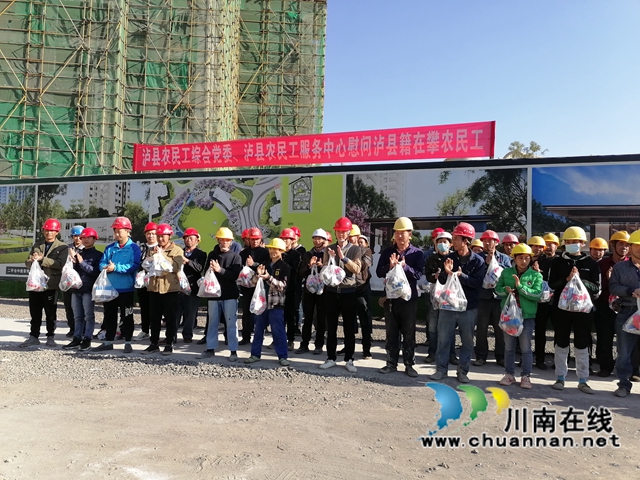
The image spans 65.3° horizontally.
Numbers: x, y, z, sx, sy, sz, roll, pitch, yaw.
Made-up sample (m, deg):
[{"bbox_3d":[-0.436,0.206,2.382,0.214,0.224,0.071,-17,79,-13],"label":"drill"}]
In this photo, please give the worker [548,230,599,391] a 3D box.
[{"bbox_3d":[2.716,0.742,5.304,0.540,1.760,0.460,1,-1,21],"label":"worker"}]

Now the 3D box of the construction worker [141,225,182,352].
[{"bbox_3d":[-2.051,0.645,6.500,0.500,1.710,0.440,1,-2,14],"label":"construction worker"}]

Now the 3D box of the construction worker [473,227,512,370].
[{"bbox_3d":[2.130,0.727,6.200,0.520,1.674,0.440,1,-2,23],"label":"construction worker"}]

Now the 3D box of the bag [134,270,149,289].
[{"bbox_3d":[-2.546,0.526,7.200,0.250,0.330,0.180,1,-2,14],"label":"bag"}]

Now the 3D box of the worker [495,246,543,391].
[{"bbox_3d":[2.115,0.809,5.280,0.480,1.510,0.440,1,-2,25],"label":"worker"}]

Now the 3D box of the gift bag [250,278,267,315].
[{"bbox_3d":[-0.733,0.673,5.950,0.200,0.431,0.190,0,-2,18],"label":"gift bag"}]

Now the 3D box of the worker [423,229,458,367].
[{"bbox_3d":[1.609,0.761,6.573,0.520,1.730,0.440,1,-1,18],"label":"worker"}]

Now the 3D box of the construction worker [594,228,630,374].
[{"bbox_3d":[3.510,0.756,5.970,0.540,1.728,0.460,0,-2,27],"label":"construction worker"}]

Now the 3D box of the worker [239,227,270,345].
[{"bbox_3d":[-0.951,0.661,7.250,0.500,1.691,0.420,1,-2,18],"label":"worker"}]

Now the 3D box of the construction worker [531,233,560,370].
[{"bbox_3d":[2.826,0.767,6.200,0.520,1.695,0.460,0,-2,29],"label":"construction worker"}]

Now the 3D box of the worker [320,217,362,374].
[{"bbox_3d":[0.258,0.642,5.850,0.540,1.811,0.480,0,-2,18],"label":"worker"}]

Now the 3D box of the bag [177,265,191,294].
[{"bbox_3d":[-2.037,0.604,7.450,0.240,0.423,0.200,0,-2,18],"label":"bag"}]

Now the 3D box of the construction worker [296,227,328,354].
[{"bbox_3d":[-0.091,0.719,7.000,0.540,1.760,0.460,0,-2,18],"label":"construction worker"}]

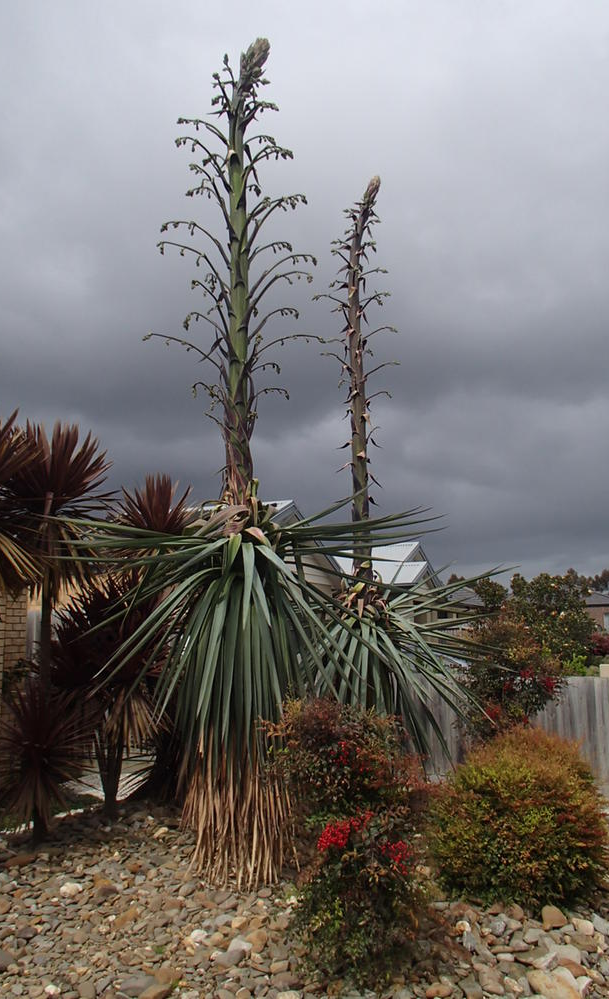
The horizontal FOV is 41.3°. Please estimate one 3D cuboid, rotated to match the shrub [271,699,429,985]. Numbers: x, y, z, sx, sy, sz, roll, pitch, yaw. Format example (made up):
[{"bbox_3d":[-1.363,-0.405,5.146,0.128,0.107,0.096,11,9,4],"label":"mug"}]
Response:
[{"bbox_3d":[0.245,1.677,4.094,0.820,1.230,0.750,0,-9,0],"label":"shrub"}]

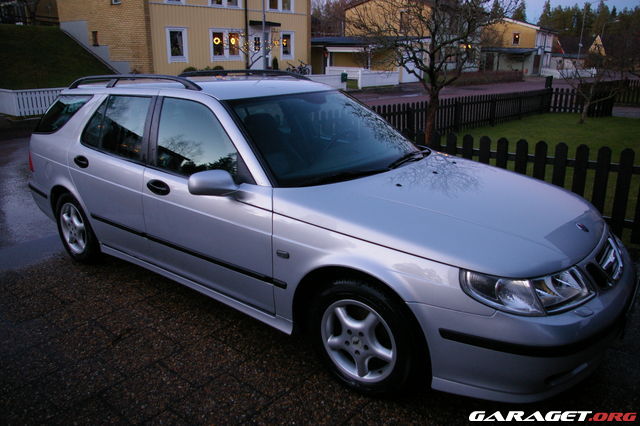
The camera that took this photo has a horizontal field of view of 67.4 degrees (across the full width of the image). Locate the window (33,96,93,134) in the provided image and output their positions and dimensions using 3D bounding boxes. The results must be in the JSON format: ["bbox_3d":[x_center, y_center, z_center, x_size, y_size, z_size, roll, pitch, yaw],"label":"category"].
[{"bbox_3d":[-2.121,-0.806,3.893,0.880,0.360,0.080,16,0,41],"label":"window"}]

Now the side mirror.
[{"bbox_3d":[-0.552,-0.165,2.509,0.160,0.145,0.230,13,21,36],"label":"side mirror"}]

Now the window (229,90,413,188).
[{"bbox_3d":[0.082,-0.528,3.123,0.880,0.140,1.520,46,36,19],"label":"window"}]

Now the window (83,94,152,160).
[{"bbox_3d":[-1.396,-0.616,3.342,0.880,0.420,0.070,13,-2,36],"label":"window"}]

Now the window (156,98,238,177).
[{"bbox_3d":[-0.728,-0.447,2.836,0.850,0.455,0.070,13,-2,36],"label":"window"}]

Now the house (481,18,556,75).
[{"bbox_3d":[22.600,-19.200,56.100,7.500,6.000,10.000,12,21,33],"label":"house"}]

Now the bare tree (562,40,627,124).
[{"bbox_3d":[7.750,-3.750,13.640,2.000,2.400,1.900,11,20,30],"label":"bare tree"}]

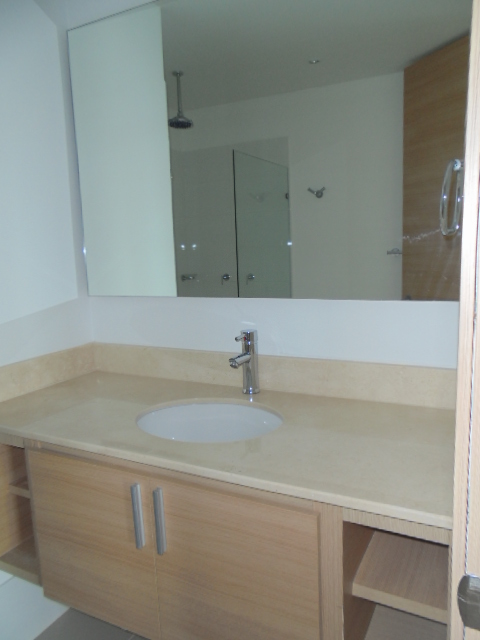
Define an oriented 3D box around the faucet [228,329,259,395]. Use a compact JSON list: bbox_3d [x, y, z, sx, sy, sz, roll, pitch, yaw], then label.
[{"bbox_3d":[0.011,0.129,1.371,0.053,0.184,0.142,2,9,26],"label":"faucet"}]

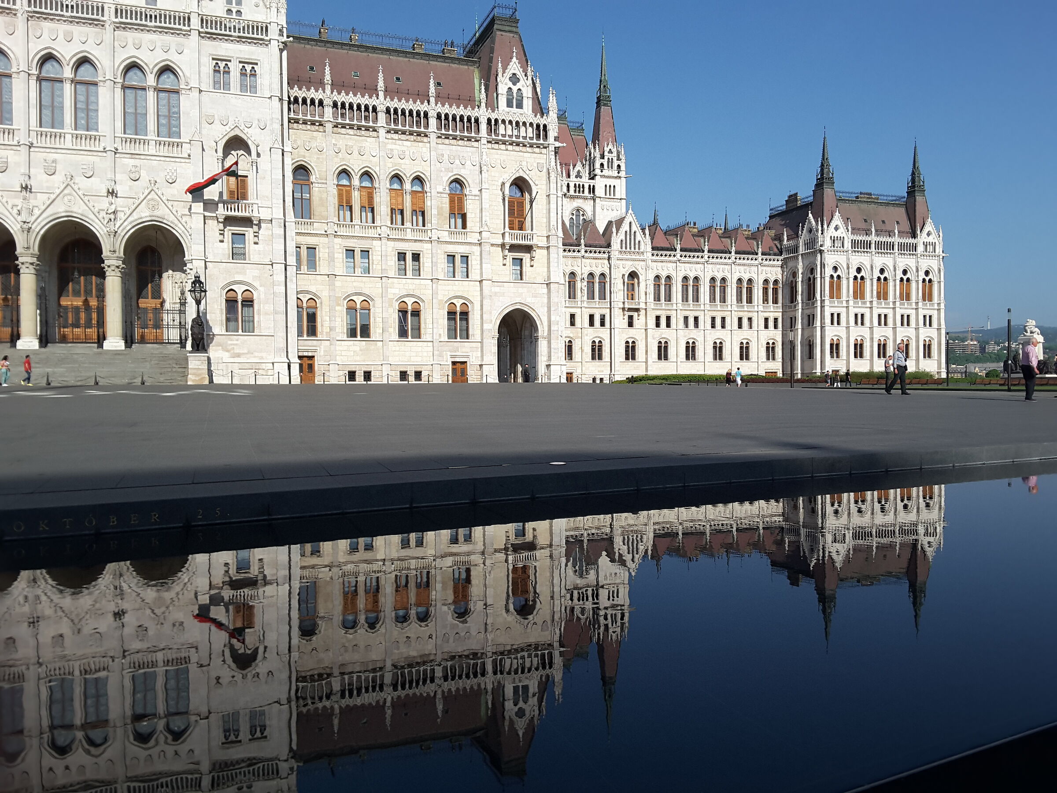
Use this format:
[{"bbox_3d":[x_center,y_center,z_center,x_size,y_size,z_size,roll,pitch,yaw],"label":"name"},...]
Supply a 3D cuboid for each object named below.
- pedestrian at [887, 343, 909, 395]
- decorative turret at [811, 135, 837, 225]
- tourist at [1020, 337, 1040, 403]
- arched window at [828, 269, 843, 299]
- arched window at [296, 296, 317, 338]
[{"bbox_3d":[12.345,-0.921,31.600,0.720,1.730,0.560,0,0,13],"label":"pedestrian"},{"bbox_3d":[48.198,-35.568,153.855,3.000,15.000,3.000,-1,0,-22],"label":"decorative turret"},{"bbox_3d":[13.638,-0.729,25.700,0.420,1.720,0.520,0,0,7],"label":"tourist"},{"bbox_3d":[49.157,-18.016,151.515,2.700,4.900,0.450,-1,0,-22],"label":"arched window"},{"bbox_3d":[-18.280,-6.466,77.608,1.900,3.250,0.350,-1,0,-22],"label":"arched window"}]

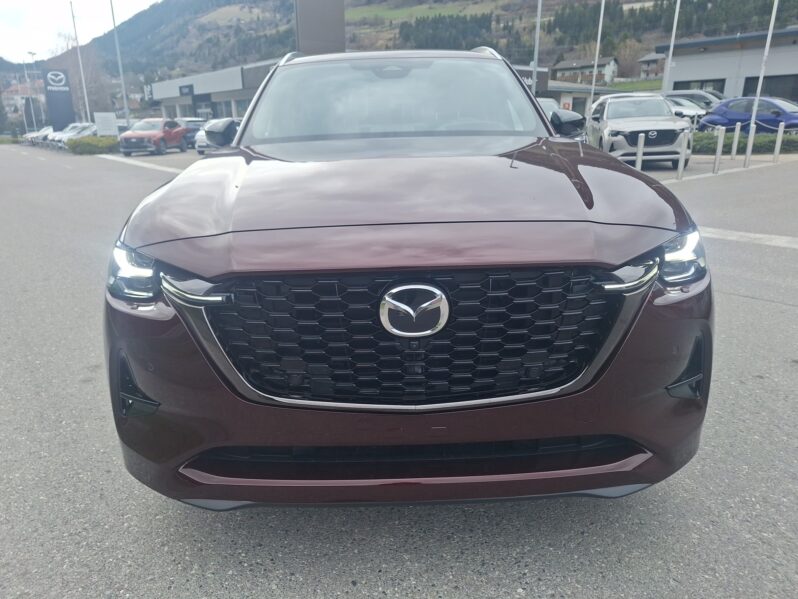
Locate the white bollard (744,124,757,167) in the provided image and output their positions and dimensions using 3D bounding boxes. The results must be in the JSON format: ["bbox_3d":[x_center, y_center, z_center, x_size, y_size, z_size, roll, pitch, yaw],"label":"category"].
[{"bbox_3d":[7.713,-3.354,11.640,0.085,0.900,0.085,-1,19,0],"label":"white bollard"}]

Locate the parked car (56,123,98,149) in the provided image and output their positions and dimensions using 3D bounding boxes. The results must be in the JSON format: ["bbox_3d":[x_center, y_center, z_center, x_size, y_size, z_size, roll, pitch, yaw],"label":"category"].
[{"bbox_3d":[-20.272,-10.878,35.251,1.820,1.580,4.400,5,20,20],"label":"parked car"}]

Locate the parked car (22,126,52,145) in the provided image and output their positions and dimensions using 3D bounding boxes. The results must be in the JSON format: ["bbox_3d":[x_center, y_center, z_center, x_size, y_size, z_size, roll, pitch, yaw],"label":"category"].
[{"bbox_3d":[-32.546,-15.215,49.251,1.820,1.580,4.400,5,20,20],"label":"parked car"}]

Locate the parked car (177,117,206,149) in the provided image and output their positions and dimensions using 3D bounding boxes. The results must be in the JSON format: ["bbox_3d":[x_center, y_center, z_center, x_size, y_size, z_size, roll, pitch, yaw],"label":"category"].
[{"bbox_3d":[-12.575,-9.737,31.126,1.870,1.690,4.650,0,19,3],"label":"parked car"}]

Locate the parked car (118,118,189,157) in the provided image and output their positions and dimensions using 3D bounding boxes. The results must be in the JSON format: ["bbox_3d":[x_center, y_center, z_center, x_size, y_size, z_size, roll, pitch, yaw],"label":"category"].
[{"bbox_3d":[-12.036,-8.049,26.213,1.865,1.650,4.500,-1,19,1],"label":"parked car"}]

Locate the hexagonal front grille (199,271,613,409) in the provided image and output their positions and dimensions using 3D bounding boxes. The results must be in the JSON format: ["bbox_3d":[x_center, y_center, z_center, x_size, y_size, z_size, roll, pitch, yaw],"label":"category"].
[{"bbox_3d":[0.041,0.085,1.374,1.080,0.380,0.140,-2,19,-1],"label":"hexagonal front grille"}]

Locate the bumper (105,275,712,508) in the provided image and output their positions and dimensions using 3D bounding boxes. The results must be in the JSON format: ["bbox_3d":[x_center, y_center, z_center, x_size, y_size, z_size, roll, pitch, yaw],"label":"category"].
[{"bbox_3d":[0.041,0.200,1.581,1.840,0.640,0.460,-2,19,-1],"label":"bumper"}]

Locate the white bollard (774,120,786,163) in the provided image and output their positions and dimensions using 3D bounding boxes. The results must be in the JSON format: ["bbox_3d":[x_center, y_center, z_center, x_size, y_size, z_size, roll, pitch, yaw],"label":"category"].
[{"bbox_3d":[9.048,-3.714,12.586,0.085,0.900,0.085,-1,19,0],"label":"white bollard"}]

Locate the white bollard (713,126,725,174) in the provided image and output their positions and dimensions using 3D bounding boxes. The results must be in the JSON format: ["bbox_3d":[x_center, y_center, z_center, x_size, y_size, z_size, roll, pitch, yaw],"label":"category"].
[{"bbox_3d":[6.487,-3.008,10.724,0.085,0.900,0.085,-1,19,0],"label":"white bollard"}]

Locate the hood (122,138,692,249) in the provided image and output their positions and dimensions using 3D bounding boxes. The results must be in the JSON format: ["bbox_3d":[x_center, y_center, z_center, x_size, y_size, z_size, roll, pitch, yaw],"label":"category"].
[{"bbox_3d":[0.015,-0.442,1.988,1.740,0.270,1.320,-2,19,-1],"label":"hood"}]

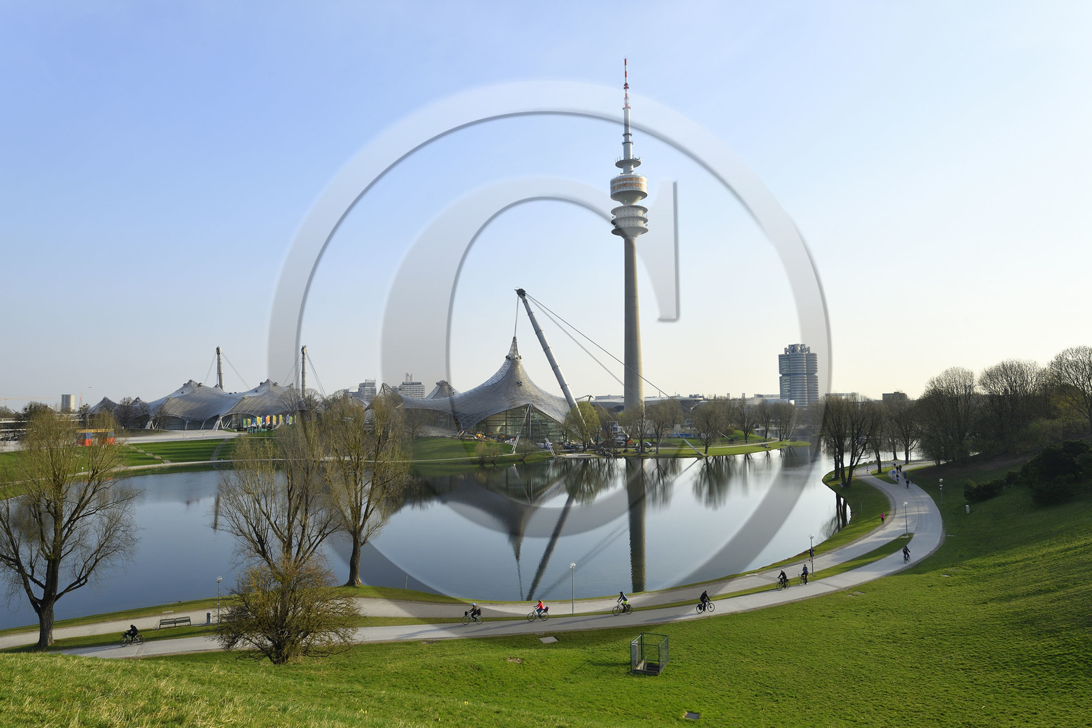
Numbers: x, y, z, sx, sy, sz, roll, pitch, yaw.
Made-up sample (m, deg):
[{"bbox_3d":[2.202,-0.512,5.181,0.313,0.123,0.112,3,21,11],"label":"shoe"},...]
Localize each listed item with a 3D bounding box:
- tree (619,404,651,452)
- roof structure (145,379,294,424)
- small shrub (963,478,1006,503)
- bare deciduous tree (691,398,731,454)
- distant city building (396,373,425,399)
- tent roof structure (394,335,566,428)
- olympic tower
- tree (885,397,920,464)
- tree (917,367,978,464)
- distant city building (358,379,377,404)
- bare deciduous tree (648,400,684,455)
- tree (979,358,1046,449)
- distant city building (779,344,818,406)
[{"bbox_3d":[29.135,20.758,218.000,10.200,15.800,10.200,-1,-3,7],"label":"tree"},{"bbox_3d":[-240.093,29.071,484.395,100.000,35.900,70.000,1,-4,-24],"label":"roof structure"},{"bbox_3d":[65.017,18.727,99.000,5.200,3.100,4.000,-3,-4,33],"label":"small shrub"},{"bbox_3d":[61.924,23.210,250.940,15.000,21.400,14.500,-1,-4,0],"label":"bare deciduous tree"},{"bbox_3d":[-199.498,48.260,984.199,41.000,69.000,24.000,0,-4,-11],"label":"distant city building"},{"bbox_3d":[-29.308,12.358,319.927,82.000,47.500,72.000,-1,-4,-3],"label":"tent roof structure"},{"bbox_3d":[66.834,-99.176,522.831,29.500,290.500,29.500,-1,-4,0],"label":"olympic tower"},{"bbox_3d":[92.060,17.037,172.000,8.200,17.000,8.200,-3,-4,28],"label":"tree"},{"bbox_3d":[103.609,13.190,172.000,13.800,24.500,13.800,-3,-4,31],"label":"tree"},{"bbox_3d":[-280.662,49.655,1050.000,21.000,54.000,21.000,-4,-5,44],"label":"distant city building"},{"bbox_3d":[45.122,23.873,252.917,13.300,20.500,13.000,-1,-4,0],"label":"bare deciduous tree"},{"bbox_3d":[119.037,10.429,170.000,15.000,22.800,15.000,-3,-4,35],"label":"tree"},{"bbox_3d":[353.389,22.309,932.254,52.000,101.000,52.000,-3,-4,29],"label":"distant city building"}]

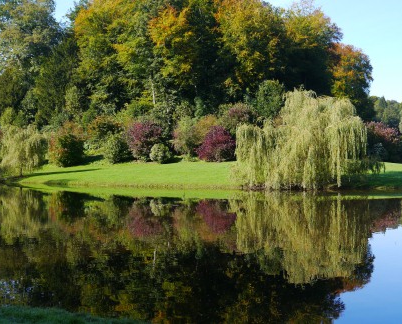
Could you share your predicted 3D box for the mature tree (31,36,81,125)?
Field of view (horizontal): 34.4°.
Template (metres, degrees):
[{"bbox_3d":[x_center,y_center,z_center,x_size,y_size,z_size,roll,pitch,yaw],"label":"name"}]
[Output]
[{"bbox_3d":[-18.835,-10.162,84.000,6.210,12.690,6.500,0,0,0],"label":"mature tree"}]

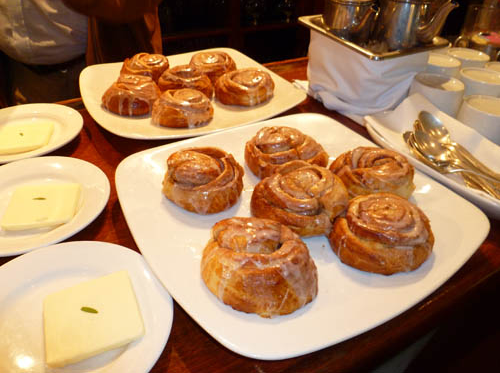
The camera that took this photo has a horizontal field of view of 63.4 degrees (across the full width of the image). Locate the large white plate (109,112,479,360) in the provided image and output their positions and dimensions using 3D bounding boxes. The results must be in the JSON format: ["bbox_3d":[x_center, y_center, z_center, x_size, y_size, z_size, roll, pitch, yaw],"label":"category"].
[{"bbox_3d":[0.051,0.017,0.485,0.361,0.027,0.361,-19,41,-28],"label":"large white plate"}]

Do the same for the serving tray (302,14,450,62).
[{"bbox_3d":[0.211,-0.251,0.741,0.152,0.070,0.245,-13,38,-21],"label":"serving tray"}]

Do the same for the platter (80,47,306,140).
[{"bbox_3d":[-0.114,-0.177,0.744,0.357,0.027,0.357,-18,40,-26],"label":"platter"}]

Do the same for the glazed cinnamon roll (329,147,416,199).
[{"bbox_3d":[0.149,-0.012,0.494,0.101,0.050,0.101,3,35,0],"label":"glazed cinnamon roll"}]

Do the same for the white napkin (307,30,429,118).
[{"bbox_3d":[0.215,-0.219,0.749,0.140,0.105,0.212,-13,38,-21],"label":"white napkin"}]

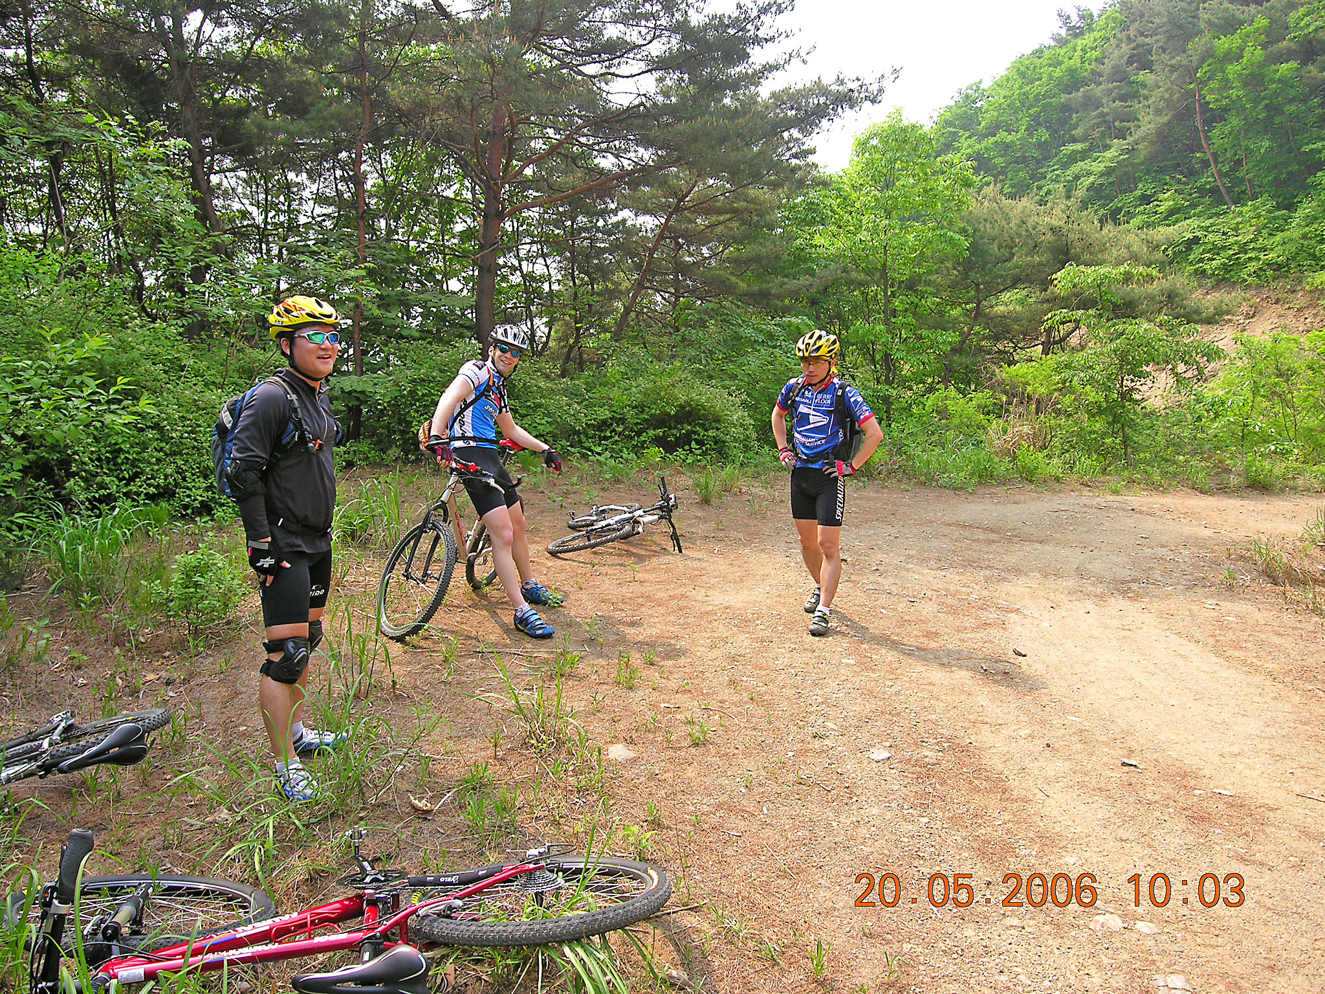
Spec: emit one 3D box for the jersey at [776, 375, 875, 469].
[{"bbox_3d":[0.927,-0.424,5.260,0.500,0.550,0.280,5,10,31],"label":"jersey"}]

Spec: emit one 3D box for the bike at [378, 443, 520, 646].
[{"bbox_3d":[-1.141,0.190,5.286,0.600,1.000,1.700,19,12,9],"label":"bike"}]

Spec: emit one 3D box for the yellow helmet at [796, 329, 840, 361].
[{"bbox_3d":[0.882,-0.865,5.220,0.210,0.165,0.280,6,22,36],"label":"yellow helmet"}]

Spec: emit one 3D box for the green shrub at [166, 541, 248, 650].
[{"bbox_3d":[-2.407,0.516,4.850,0.440,0.550,0.440,-3,9,-20],"label":"green shrub"}]

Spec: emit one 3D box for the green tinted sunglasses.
[{"bbox_3d":[-1.210,-0.557,3.220,0.140,0.050,0.145,4,9,24],"label":"green tinted sunglasses"}]

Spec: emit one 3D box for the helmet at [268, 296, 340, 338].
[{"bbox_3d":[-1.267,-0.633,3.250,0.280,0.160,0.210,4,9,24],"label":"helmet"}]

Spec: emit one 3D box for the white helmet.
[{"bbox_3d":[-0.871,-0.903,5.240,0.210,0.160,0.280,5,11,-41],"label":"white helmet"}]

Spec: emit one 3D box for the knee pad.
[{"bbox_3d":[-1.339,0.580,3.260,0.150,0.180,0.140,2,9,15],"label":"knee pad"}]

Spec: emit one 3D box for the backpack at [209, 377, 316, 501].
[{"bbox_3d":[-1.404,-0.214,3.310,0.310,0.450,0.320,2,9,15],"label":"backpack"}]

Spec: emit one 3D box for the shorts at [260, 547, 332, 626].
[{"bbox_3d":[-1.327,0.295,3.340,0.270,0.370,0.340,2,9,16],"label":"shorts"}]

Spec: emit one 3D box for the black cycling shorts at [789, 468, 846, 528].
[{"bbox_3d":[0.900,-0.015,5.310,0.330,0.370,0.260,5,9,29],"label":"black cycling shorts"}]

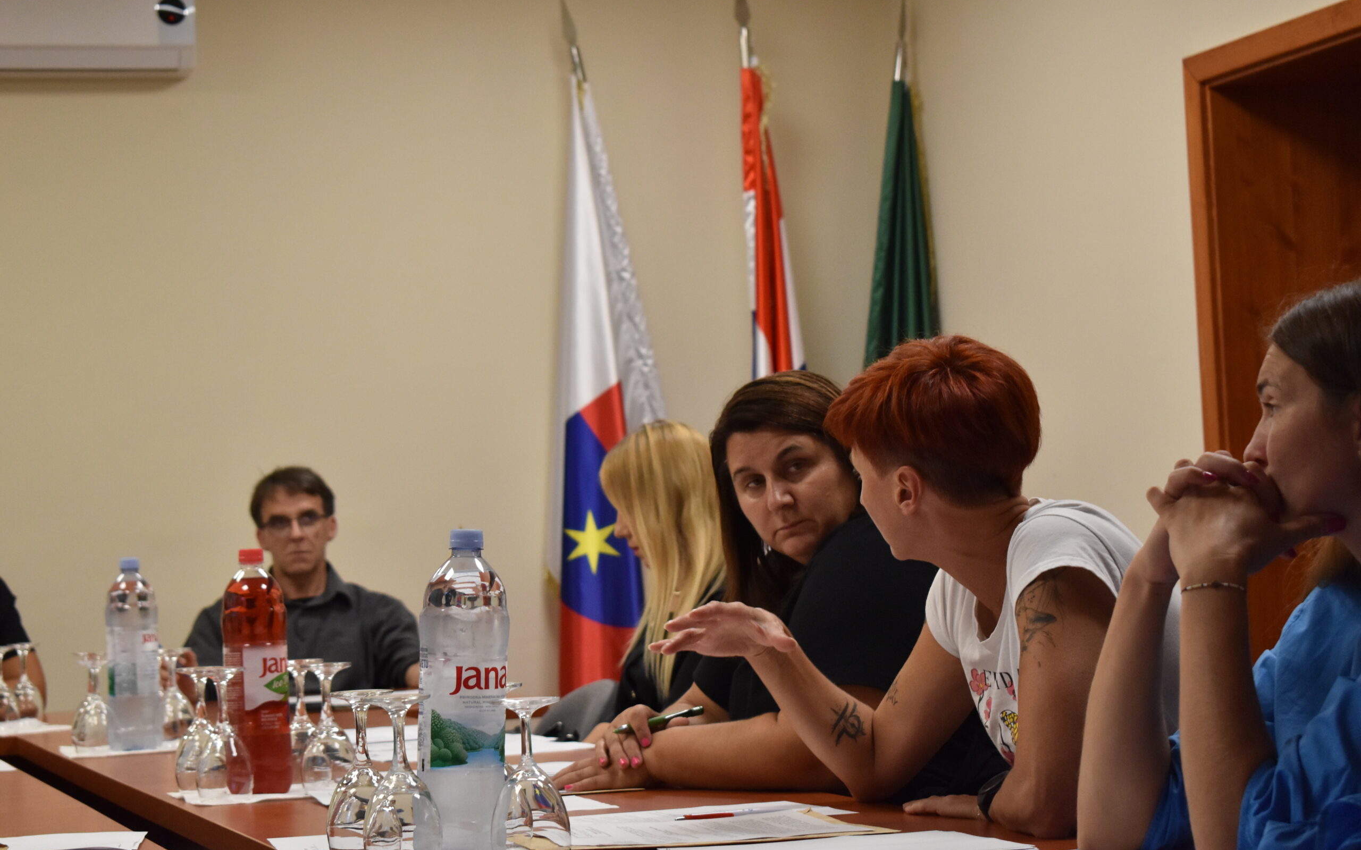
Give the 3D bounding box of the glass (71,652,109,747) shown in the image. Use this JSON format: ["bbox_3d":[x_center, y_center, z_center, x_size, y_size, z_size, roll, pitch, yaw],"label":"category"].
[{"bbox_3d":[-0.986,0.466,5.212,0.076,0.163,0.076,-2,-2,-11],"label":"glass"}]

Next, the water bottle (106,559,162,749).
[{"bbox_3d":[-0.926,0.386,5.245,0.087,0.320,0.087,-3,-2,15],"label":"water bottle"}]

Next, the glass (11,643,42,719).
[{"bbox_3d":[-1.411,0.555,6.721,0.073,0.168,0.073,-1,-3,-18],"label":"glass"}]

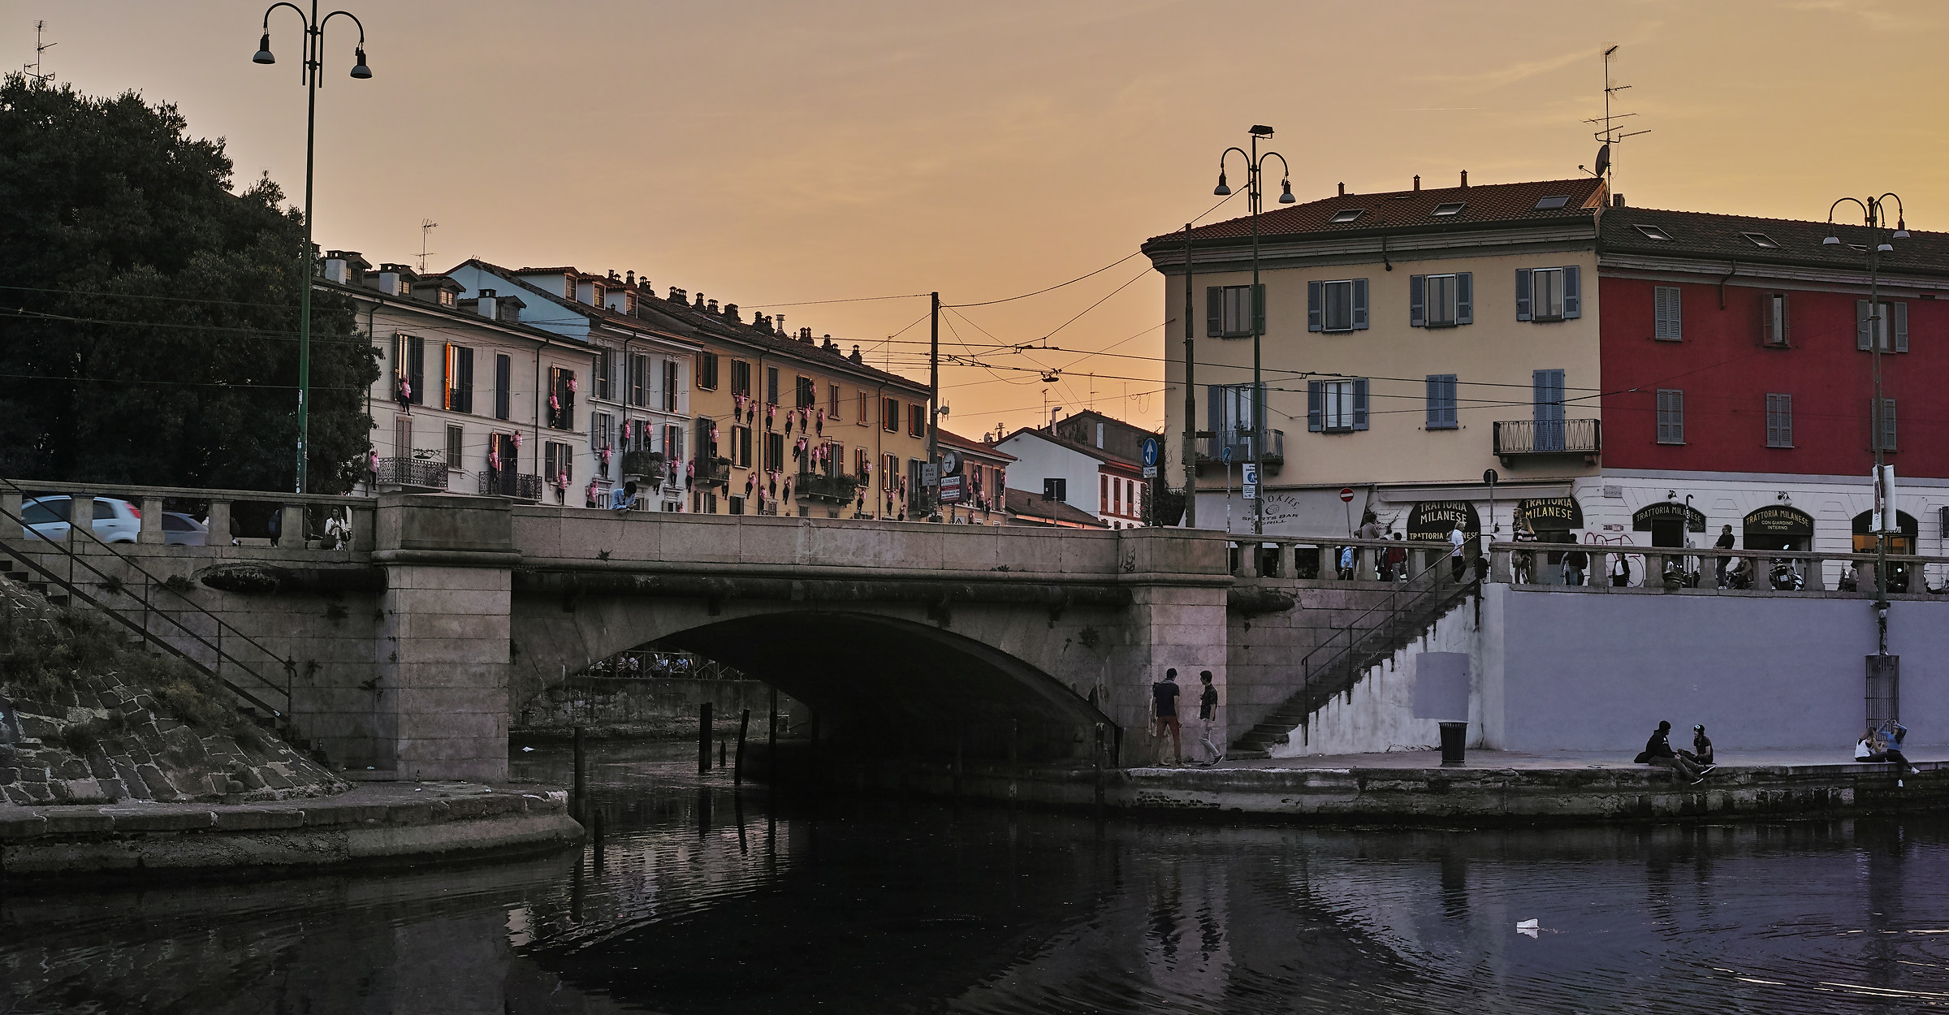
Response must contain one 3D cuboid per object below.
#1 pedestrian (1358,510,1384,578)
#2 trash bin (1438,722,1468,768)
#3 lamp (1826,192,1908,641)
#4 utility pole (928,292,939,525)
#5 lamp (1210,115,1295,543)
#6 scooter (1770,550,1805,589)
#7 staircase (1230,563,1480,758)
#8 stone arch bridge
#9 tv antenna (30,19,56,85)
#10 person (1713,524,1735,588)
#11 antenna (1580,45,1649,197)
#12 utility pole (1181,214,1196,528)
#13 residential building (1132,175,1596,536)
[{"bbox_3d":[8.816,0.943,54.200,0.380,1.700,0.500,-1,-4,18],"label":"pedestrian"},{"bbox_3d":[8.648,4.307,44.065,0.520,0.810,0.520,0,-4,0],"label":"trash bin"},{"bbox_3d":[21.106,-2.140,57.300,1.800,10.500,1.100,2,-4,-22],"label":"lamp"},{"bbox_3d":[-1.014,-1.585,61.398,0.260,7.800,0.260,0,-4,0],"label":"utility pole"},{"bbox_3d":[6.176,-3.407,53.600,1.950,10.050,0.450,2,-5,-27],"label":"lamp"},{"bbox_3d":[19.268,1.535,57.800,0.750,1.120,1.800,0,-4,9],"label":"scooter"},{"bbox_3d":[7.475,3.082,47.898,5.500,3.720,1.500,3,-5,-33],"label":"staircase"},{"bbox_3d":[-8.930,2.751,46.436,22.430,4.550,17.000,3,-5,-33],"label":"stone arch bridge"},{"bbox_3d":[-35.734,-17.349,93.416,1.100,2.800,1.100,0,-4,0],"label":"tv antenna"},{"bbox_3d":[17.457,1.208,56.600,0.500,1.620,0.480,2,-4,-22],"label":"person"},{"bbox_3d":[20.870,-12.627,79.500,2.000,4.950,1.400,-3,-5,38],"label":"antenna"},{"bbox_3d":[4.609,-2.225,52.036,0.260,7.800,0.260,0,-4,0],"label":"utility pole"},{"bbox_3d":[14.166,-3.394,81.395,14.400,14.190,10.600,-1,-4,21],"label":"residential building"}]

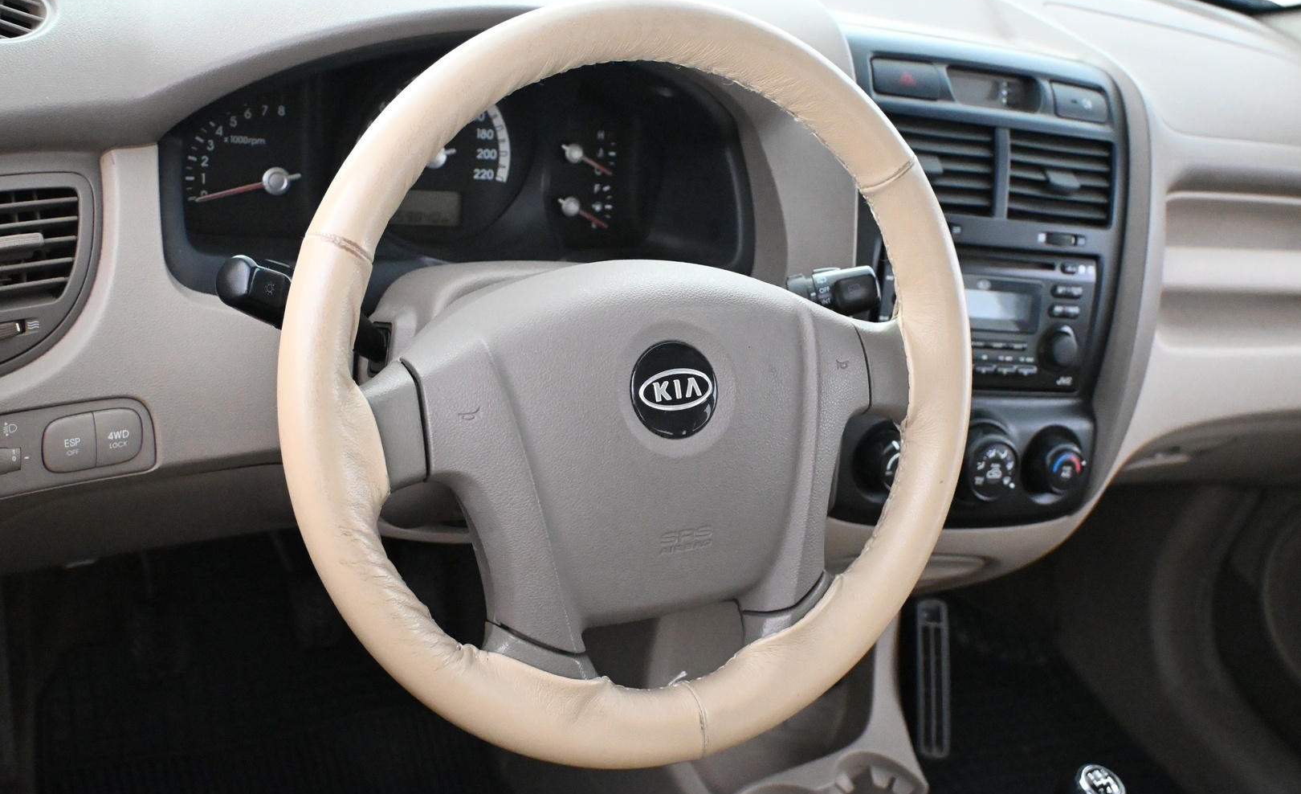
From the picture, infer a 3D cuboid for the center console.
[{"bbox_3d":[0.221,-0.085,1.147,0.235,0.345,0.100,1,4,-25],"label":"center console"}]

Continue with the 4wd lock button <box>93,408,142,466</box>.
[{"bbox_3d":[-0.299,0.022,0.868,0.027,0.031,0.012,-9,11,-41],"label":"4wd lock button"}]

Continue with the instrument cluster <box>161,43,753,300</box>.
[{"bbox_3d":[-0.124,-0.142,1.001,0.380,0.155,0.110,1,2,-25],"label":"instrument cluster"}]

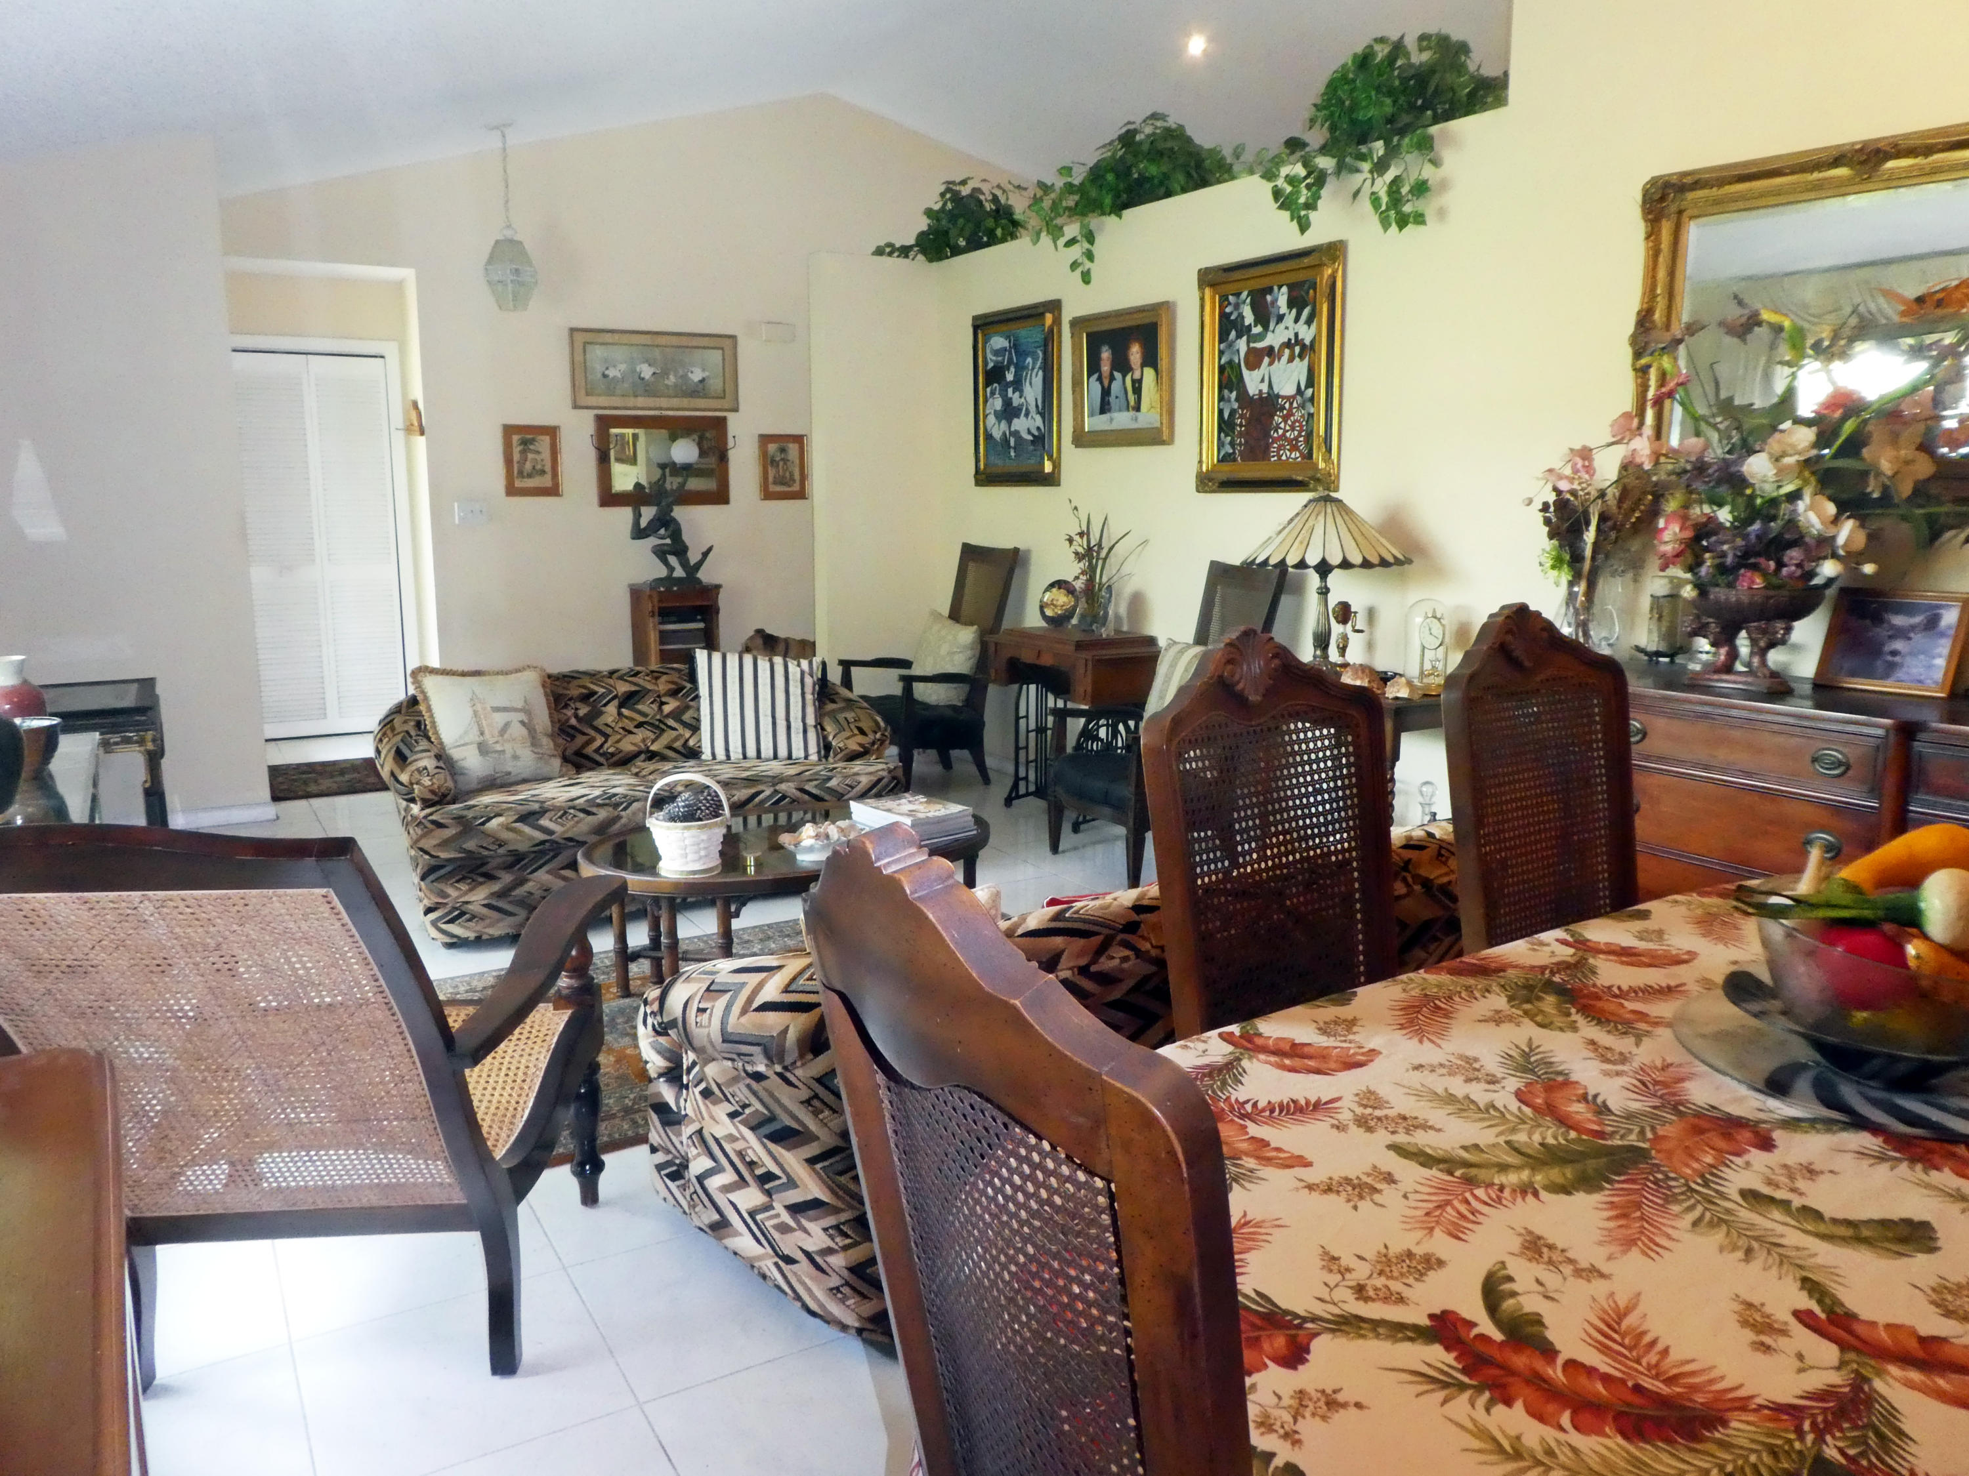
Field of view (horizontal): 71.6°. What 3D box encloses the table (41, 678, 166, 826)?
[{"bbox_3d":[-3.249,0.155,4.893,0.584,0.612,0.695,-6,12,-31],"label":"table"}]

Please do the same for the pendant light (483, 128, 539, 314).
[{"bbox_3d":[-2.266,-2.465,6.488,0.250,0.839,0.250,-6,12,-31],"label":"pendant light"}]

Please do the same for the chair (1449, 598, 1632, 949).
[{"bbox_3d":[1.106,0.400,2.346,0.510,1.180,0.600,-6,12,-31],"label":"chair"}]

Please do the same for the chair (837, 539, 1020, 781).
[{"bbox_3d":[-0.280,-0.351,6.449,0.695,1.081,0.667,-6,12,-31],"label":"chair"}]

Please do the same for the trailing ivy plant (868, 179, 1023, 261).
[{"bbox_3d":[-0.137,-2.540,6.696,0.584,0.347,0.667,-6,12,-31],"label":"trailing ivy plant"}]

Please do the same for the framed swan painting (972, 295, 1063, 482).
[{"bbox_3d":[0.145,-1.558,6.263,0.040,0.791,0.676,-6,12,-31],"label":"framed swan painting"}]

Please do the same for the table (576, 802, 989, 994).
[{"bbox_3d":[-0.549,0.480,3.893,1.220,0.415,0.770,-5,12,-29],"label":"table"}]

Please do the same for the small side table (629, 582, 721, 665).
[{"bbox_3d":[-1.679,-0.429,7.470,0.375,0.834,0.459,-6,12,-31],"label":"small side table"}]

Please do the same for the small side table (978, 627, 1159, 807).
[{"bbox_3d":[0.374,-0.046,5.780,0.410,0.780,0.770,-6,12,-31],"label":"small side table"}]

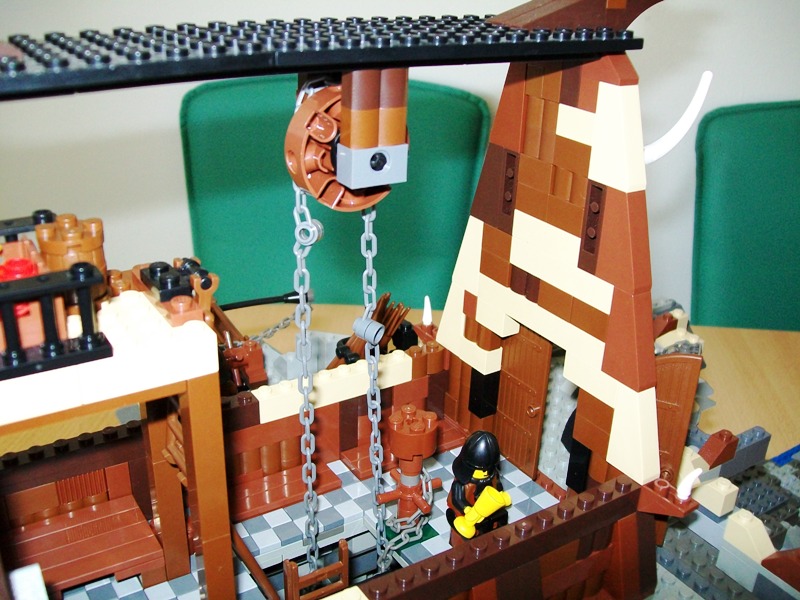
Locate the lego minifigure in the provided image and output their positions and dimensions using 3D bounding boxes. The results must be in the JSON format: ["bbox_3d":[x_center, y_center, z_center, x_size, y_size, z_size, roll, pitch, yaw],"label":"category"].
[{"bbox_3d":[0.026,0.064,0.267,0.019,0.043,0.018,-7,25,-19],"label":"lego minifigure"}]

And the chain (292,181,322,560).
[{"bbox_3d":[-0.027,0.028,0.244,0.009,0.129,0.009,3,23,3],"label":"chain"}]

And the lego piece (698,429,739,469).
[{"bbox_3d":[0.133,0.062,0.350,0.016,0.011,0.008,-13,27,-30],"label":"lego piece"}]

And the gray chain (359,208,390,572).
[{"bbox_3d":[-0.007,0.034,0.259,0.009,0.129,0.009,1,24,4],"label":"gray chain"}]

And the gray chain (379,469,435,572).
[{"bbox_3d":[0.001,0.073,0.280,0.021,0.032,0.013,-13,27,-30],"label":"gray chain"}]

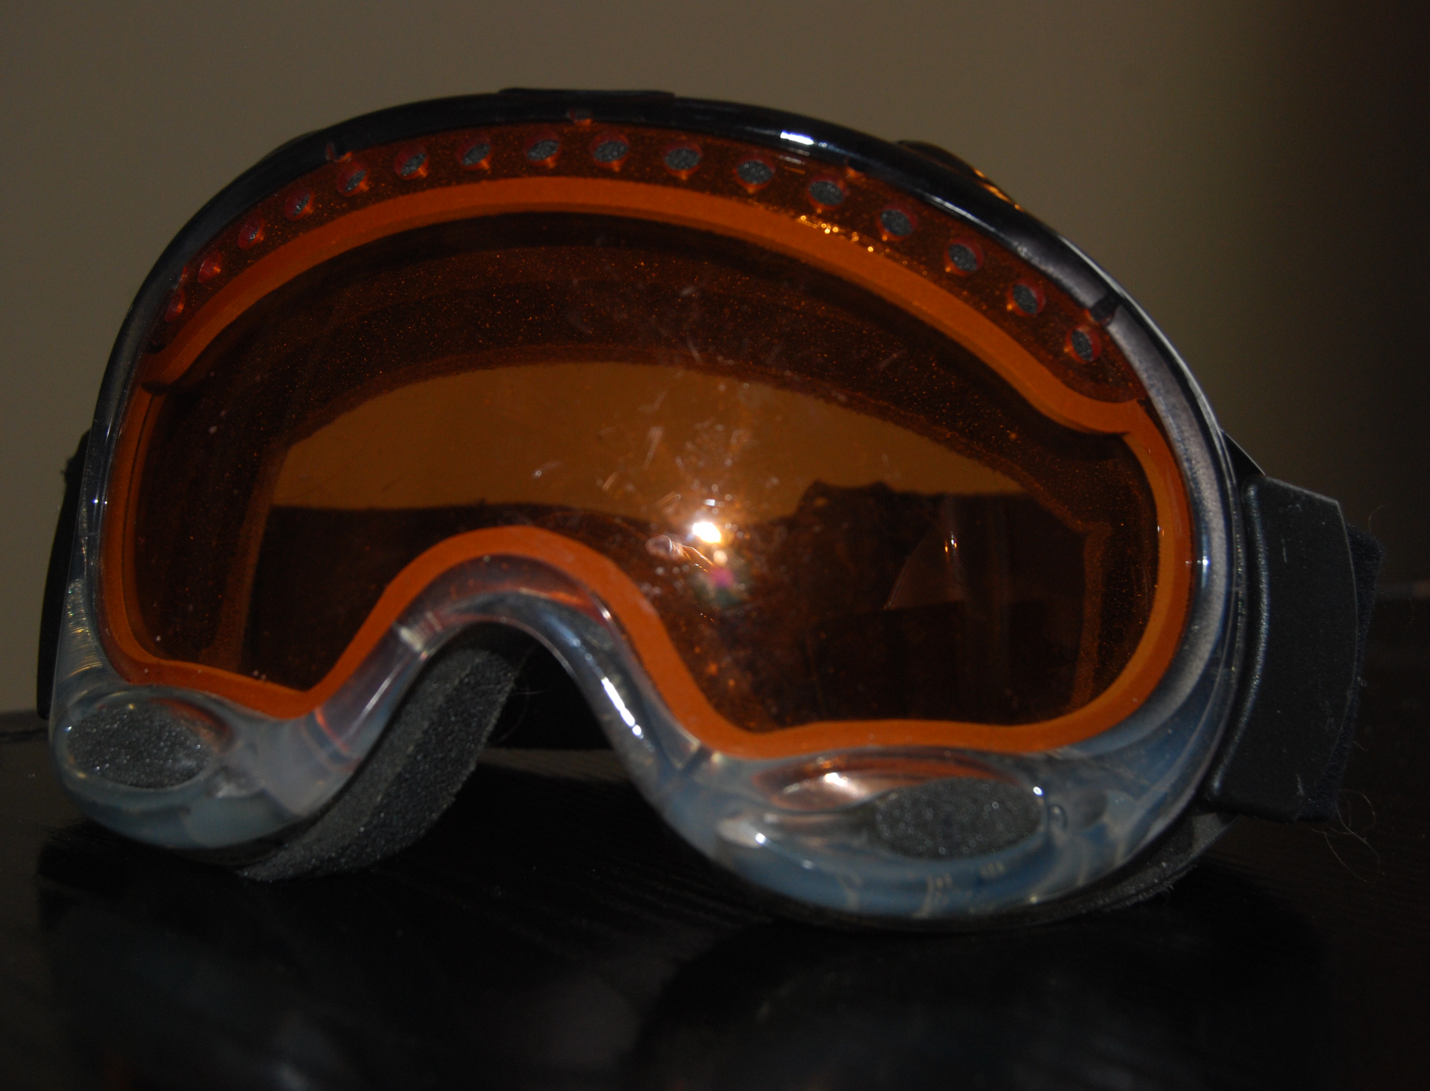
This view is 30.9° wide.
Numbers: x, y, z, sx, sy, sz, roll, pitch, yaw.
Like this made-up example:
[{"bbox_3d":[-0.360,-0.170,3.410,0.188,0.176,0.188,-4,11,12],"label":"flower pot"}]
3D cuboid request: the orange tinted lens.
[{"bbox_3d":[-0.019,-0.008,0.349,0.154,0.065,0.035,4,-12,17],"label":"orange tinted lens"}]

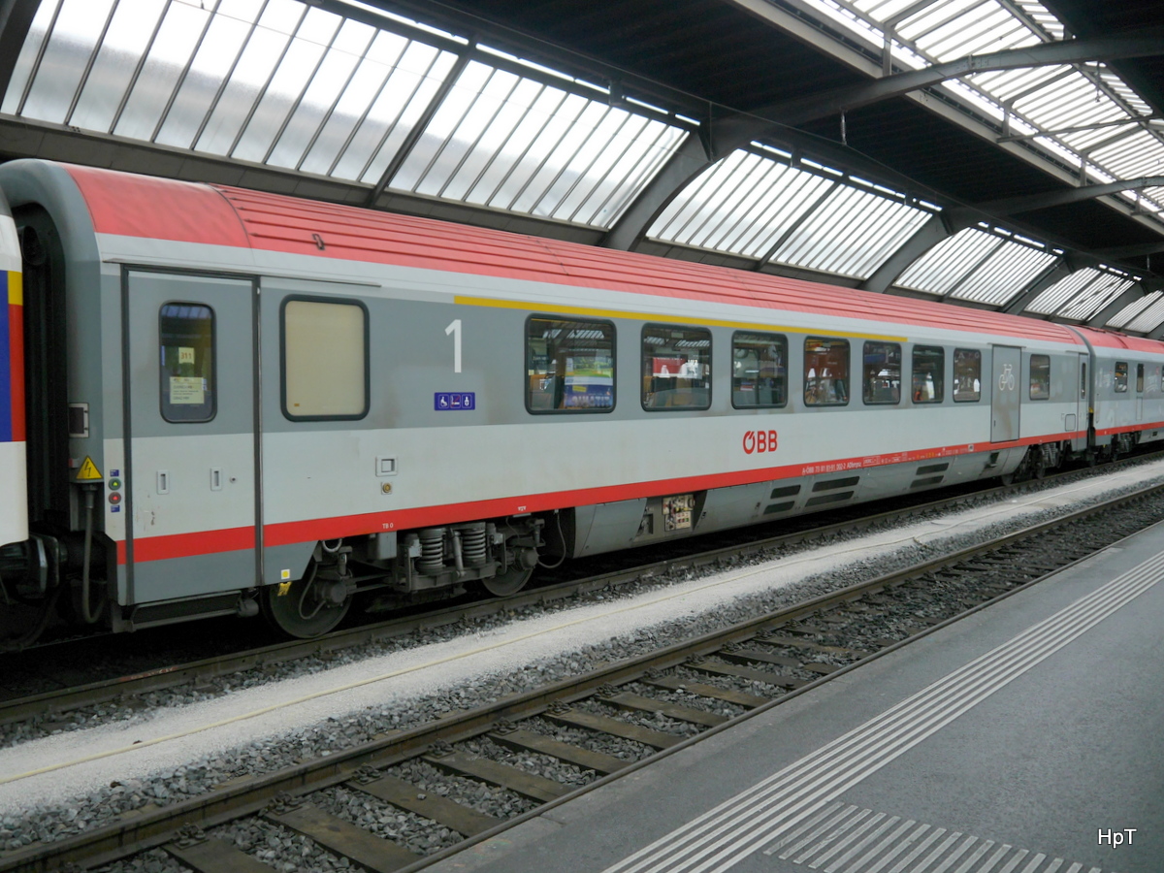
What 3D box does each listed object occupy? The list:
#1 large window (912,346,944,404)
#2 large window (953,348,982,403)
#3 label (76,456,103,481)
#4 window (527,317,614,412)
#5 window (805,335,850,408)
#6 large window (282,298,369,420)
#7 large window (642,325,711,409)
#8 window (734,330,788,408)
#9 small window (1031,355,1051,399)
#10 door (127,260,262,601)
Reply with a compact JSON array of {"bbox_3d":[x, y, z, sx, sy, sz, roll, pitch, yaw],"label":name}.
[{"bbox_3d":[6.327,-1.130,18.472,0.060,1.051,1.510,2,4,41],"label":"large window"},{"bbox_3d":[7.624,-1.205,19.970,0.060,1.042,1.510,2,4,41],"label":"large window"},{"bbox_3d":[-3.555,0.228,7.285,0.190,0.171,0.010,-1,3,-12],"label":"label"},{"bbox_3d":[-0.113,-0.775,11.035,0.060,1.060,1.510,2,4,41],"label":"window"},{"bbox_3d":[3.752,-0.980,15.499,0.060,1.062,1.510,2,4,41],"label":"window"},{"bbox_3d":[-2.193,-0.663,8.632,0.060,1.062,0.907,2,4,41],"label":"large window"},{"bbox_3d":[1.177,-0.843,12.525,0.060,1.066,1.510,2,4,41],"label":"large window"},{"bbox_3d":[2.465,-0.910,14.012,0.060,1.055,1.510,2,4,41],"label":"window"},{"bbox_3d":[10.657,-1.364,23.474,0.060,1.050,1.467,2,4,41],"label":"small window"},{"bbox_3d":[-3.004,-0.017,7.799,0.080,2.490,1.073,3,4,45],"label":"door"}]

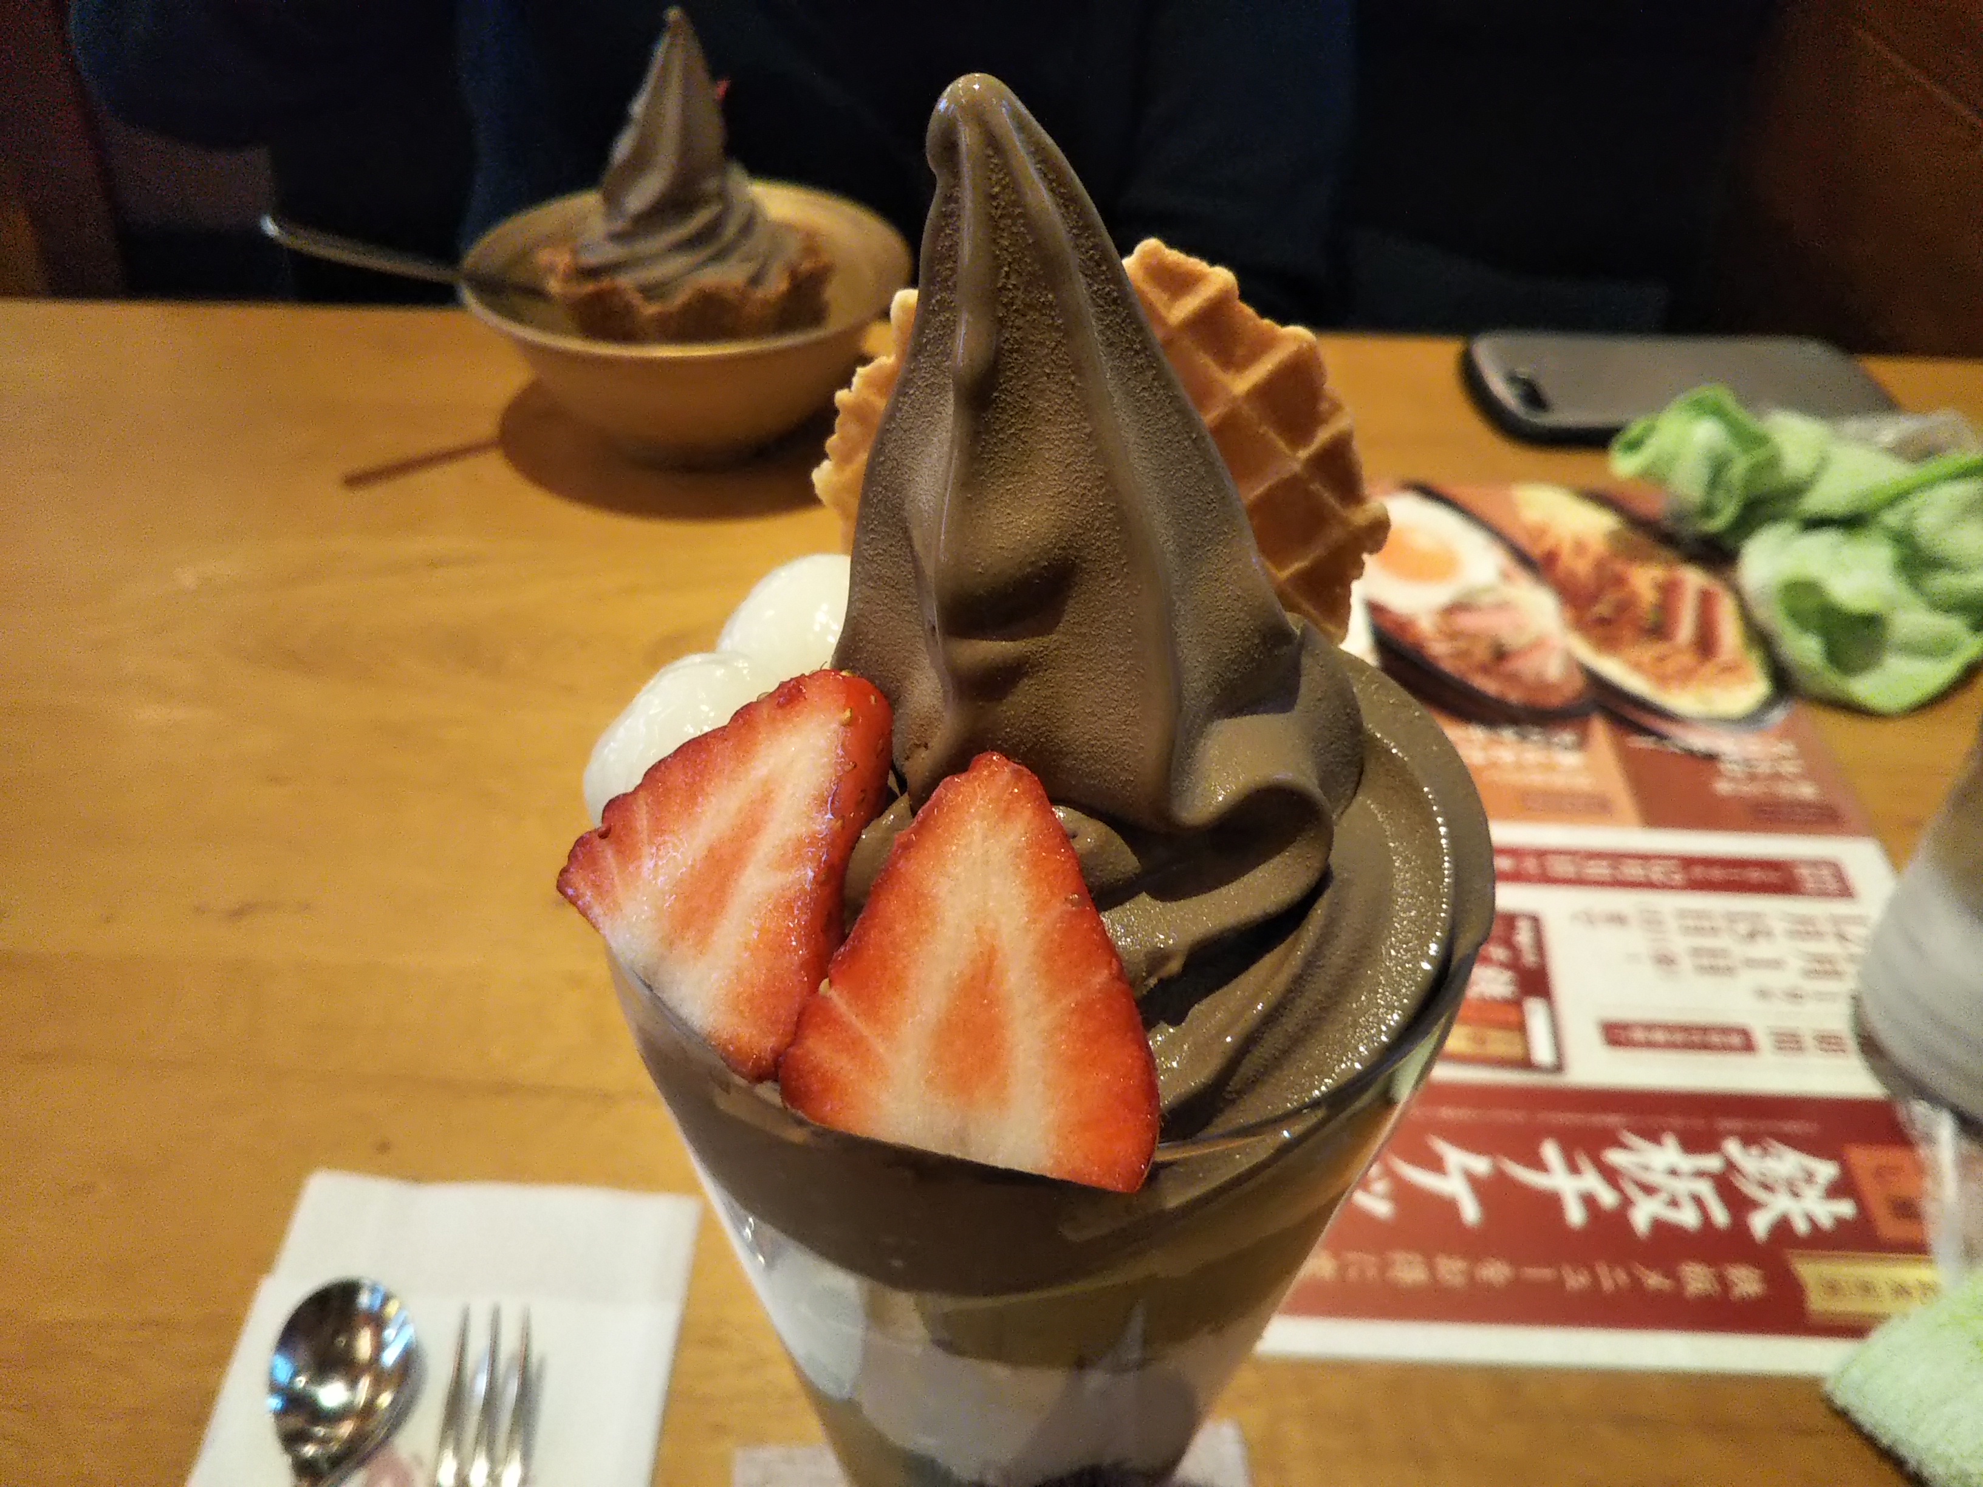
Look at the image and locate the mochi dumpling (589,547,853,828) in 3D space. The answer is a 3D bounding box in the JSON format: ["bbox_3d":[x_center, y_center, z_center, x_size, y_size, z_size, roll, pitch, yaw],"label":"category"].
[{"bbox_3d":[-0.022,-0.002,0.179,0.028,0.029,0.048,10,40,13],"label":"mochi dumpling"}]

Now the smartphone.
[{"bbox_3d":[0.247,-0.130,0.626,0.145,0.010,0.072,1,39,2],"label":"smartphone"}]

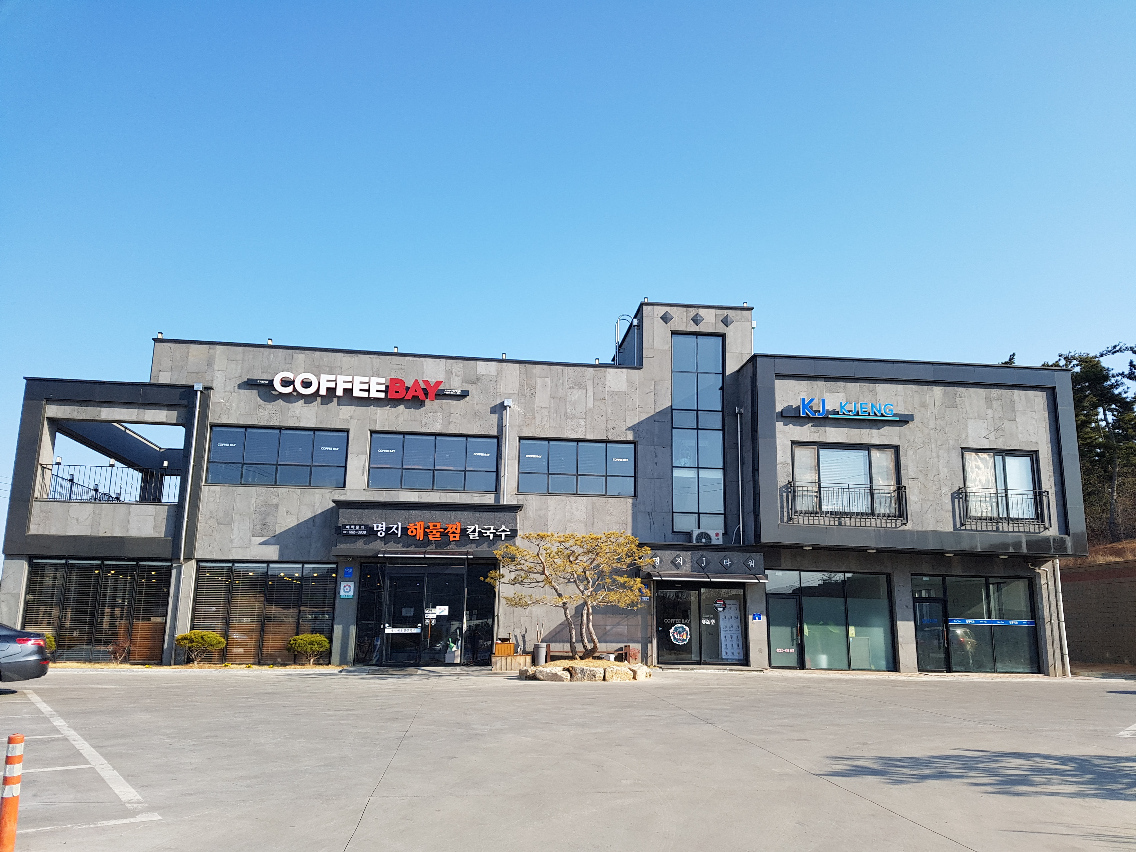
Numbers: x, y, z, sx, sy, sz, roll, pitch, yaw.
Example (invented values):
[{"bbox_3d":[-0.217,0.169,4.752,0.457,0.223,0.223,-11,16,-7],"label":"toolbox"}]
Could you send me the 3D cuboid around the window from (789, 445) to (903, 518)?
[{"bbox_3d":[7.444,1.462,22.795,3.000,1.944,0.150,2,-12,-6],"label":"window"}]

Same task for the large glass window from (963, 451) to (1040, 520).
[{"bbox_3d":[12.202,1.646,24.124,2.259,2.001,0.150,2,-13,-6],"label":"large glass window"}]

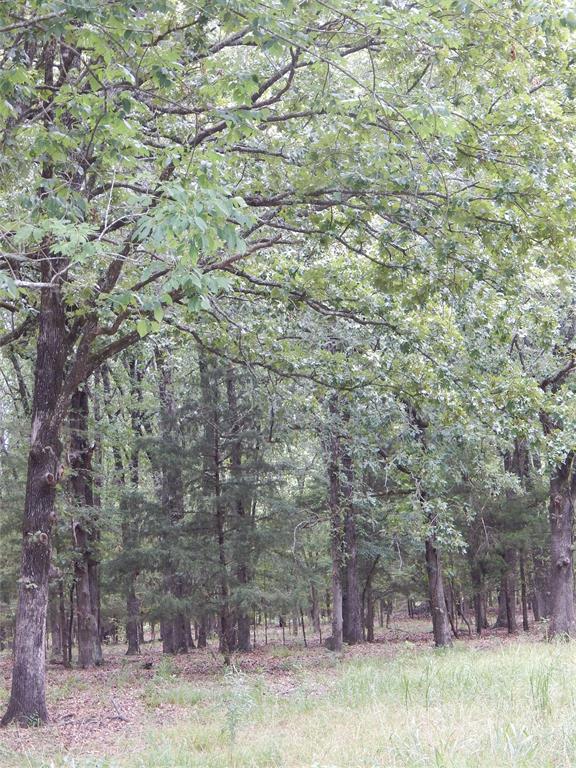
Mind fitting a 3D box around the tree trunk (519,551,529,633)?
[{"bbox_3d":[6.759,5.953,54.127,0.272,2.225,0.258,0,-7,0],"label":"tree trunk"}]

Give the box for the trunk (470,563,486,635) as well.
[{"bbox_3d":[5.365,6.011,53.112,0.427,1.959,0.382,0,-7,0],"label":"trunk"}]

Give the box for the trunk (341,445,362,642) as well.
[{"bbox_3d":[1.592,4.035,47.276,0.521,4.848,0.493,0,-7,0],"label":"trunk"}]

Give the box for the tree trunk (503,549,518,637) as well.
[{"bbox_3d":[6.270,5.787,53.137,0.436,2.409,0.405,0,-7,0],"label":"tree trunk"}]

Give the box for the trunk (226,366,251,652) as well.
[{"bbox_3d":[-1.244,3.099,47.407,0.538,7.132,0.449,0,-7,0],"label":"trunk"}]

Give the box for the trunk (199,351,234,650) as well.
[{"bbox_3d":[-1.684,2.805,44.408,0.756,7.153,0.546,0,-7,0],"label":"trunk"}]

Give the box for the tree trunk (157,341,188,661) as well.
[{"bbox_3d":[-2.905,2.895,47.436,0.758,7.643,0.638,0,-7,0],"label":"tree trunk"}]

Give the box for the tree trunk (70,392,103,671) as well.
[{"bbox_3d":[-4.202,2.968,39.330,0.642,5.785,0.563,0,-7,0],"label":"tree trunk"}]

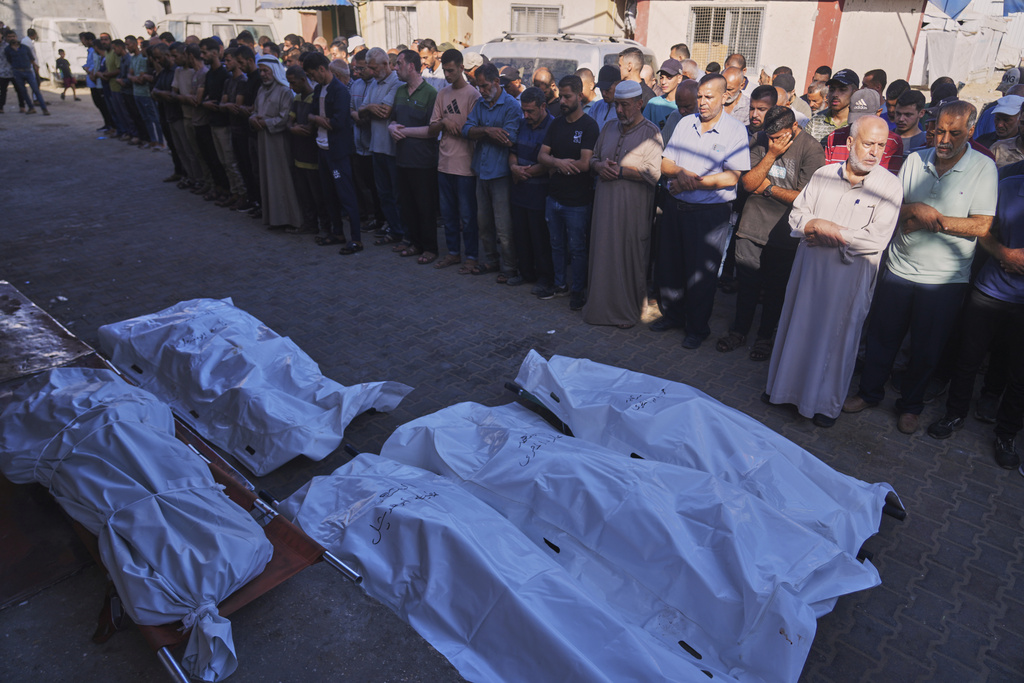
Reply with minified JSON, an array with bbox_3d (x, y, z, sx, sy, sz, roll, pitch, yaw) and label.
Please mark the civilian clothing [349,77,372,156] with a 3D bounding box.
[{"bbox_3d":[-1.452,-2.220,6.765,0.340,0.720,0.500,-23,34,-38],"label":"civilian clothing"}]

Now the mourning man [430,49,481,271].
[{"bbox_3d":[-0.473,-1.497,5.805,0.380,1.780,0.500,-23,34,-38],"label":"mourning man"}]

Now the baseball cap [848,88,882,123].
[{"bbox_3d":[2.084,-1.393,4.030,0.175,0.145,0.245,24,60,40],"label":"baseball cap"}]

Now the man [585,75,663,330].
[{"bbox_3d":[0.787,-0.951,4.771,0.560,1.700,0.440,15,30,28],"label":"man"}]

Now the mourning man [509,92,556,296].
[{"bbox_3d":[0.184,-1.233,5.511,0.480,1.613,0.370,20,33,35],"label":"mourning man"}]

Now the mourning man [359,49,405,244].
[{"bbox_3d":[-1.164,-1.793,6.482,0.520,1.788,0.390,23,35,40],"label":"mourning man"}]

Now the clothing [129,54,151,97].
[{"bbox_3d":[-6.104,-4.376,11.232,0.330,0.720,0.470,-23,34,-38],"label":"clothing"}]

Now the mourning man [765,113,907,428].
[{"bbox_3d":[1.739,-0.395,3.735,0.580,1.651,0.450,18,32,33],"label":"mourning man"}]

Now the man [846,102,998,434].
[{"bbox_3d":[2.116,-0.381,3.580,0.530,1.710,0.400,19,32,34],"label":"man"}]

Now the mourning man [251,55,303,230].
[{"bbox_3d":[-2.345,-2.019,7.050,0.530,1.722,0.400,21,34,37],"label":"mourning man"}]

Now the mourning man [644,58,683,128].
[{"bbox_3d":[1.298,-1.527,5.926,0.500,1.730,0.360,15,30,28],"label":"mourning man"}]

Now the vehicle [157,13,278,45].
[{"bbox_3d":[-7.300,-6.871,16.671,1.780,2.000,4.800,-19,32,-34],"label":"vehicle"}]

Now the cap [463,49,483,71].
[{"bbox_3d":[-0.387,-2.645,6.450,0.175,0.140,0.240,24,65,40],"label":"cap"}]

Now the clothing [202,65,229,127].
[{"bbox_3d":[-3.300,-2.795,7.757,0.480,0.680,0.320,19,32,34],"label":"clothing"}]

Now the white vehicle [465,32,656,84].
[{"bbox_3d":[0.250,-4.186,11.416,1.800,1.740,4.300,-22,33,-38],"label":"white vehicle"}]

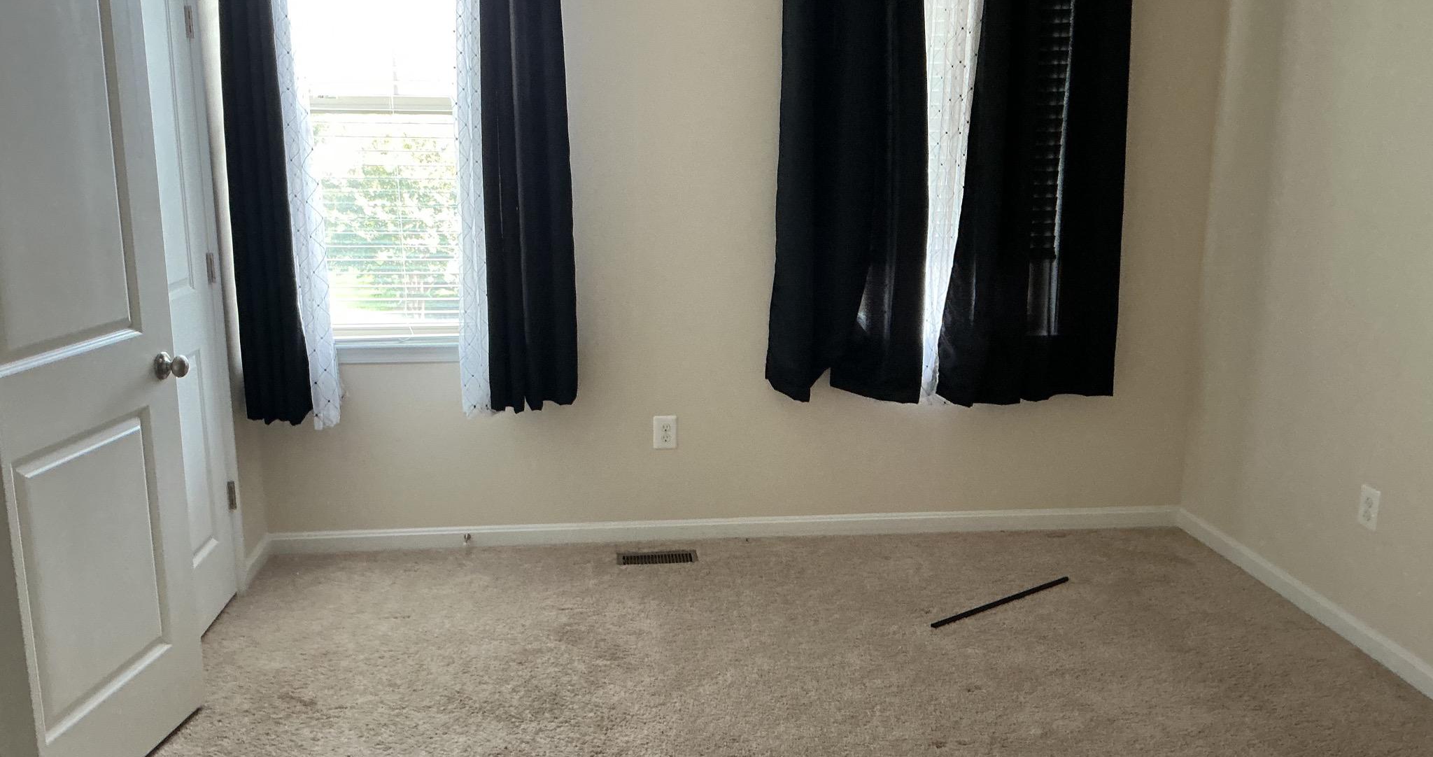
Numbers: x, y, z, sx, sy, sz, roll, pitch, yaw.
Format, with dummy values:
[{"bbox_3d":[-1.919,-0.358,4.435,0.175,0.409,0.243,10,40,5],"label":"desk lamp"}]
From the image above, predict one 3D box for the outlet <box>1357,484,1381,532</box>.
[{"bbox_3d":[1.903,0.378,3.510,0.012,0.120,0.079,-1,12,-6],"label":"outlet"}]

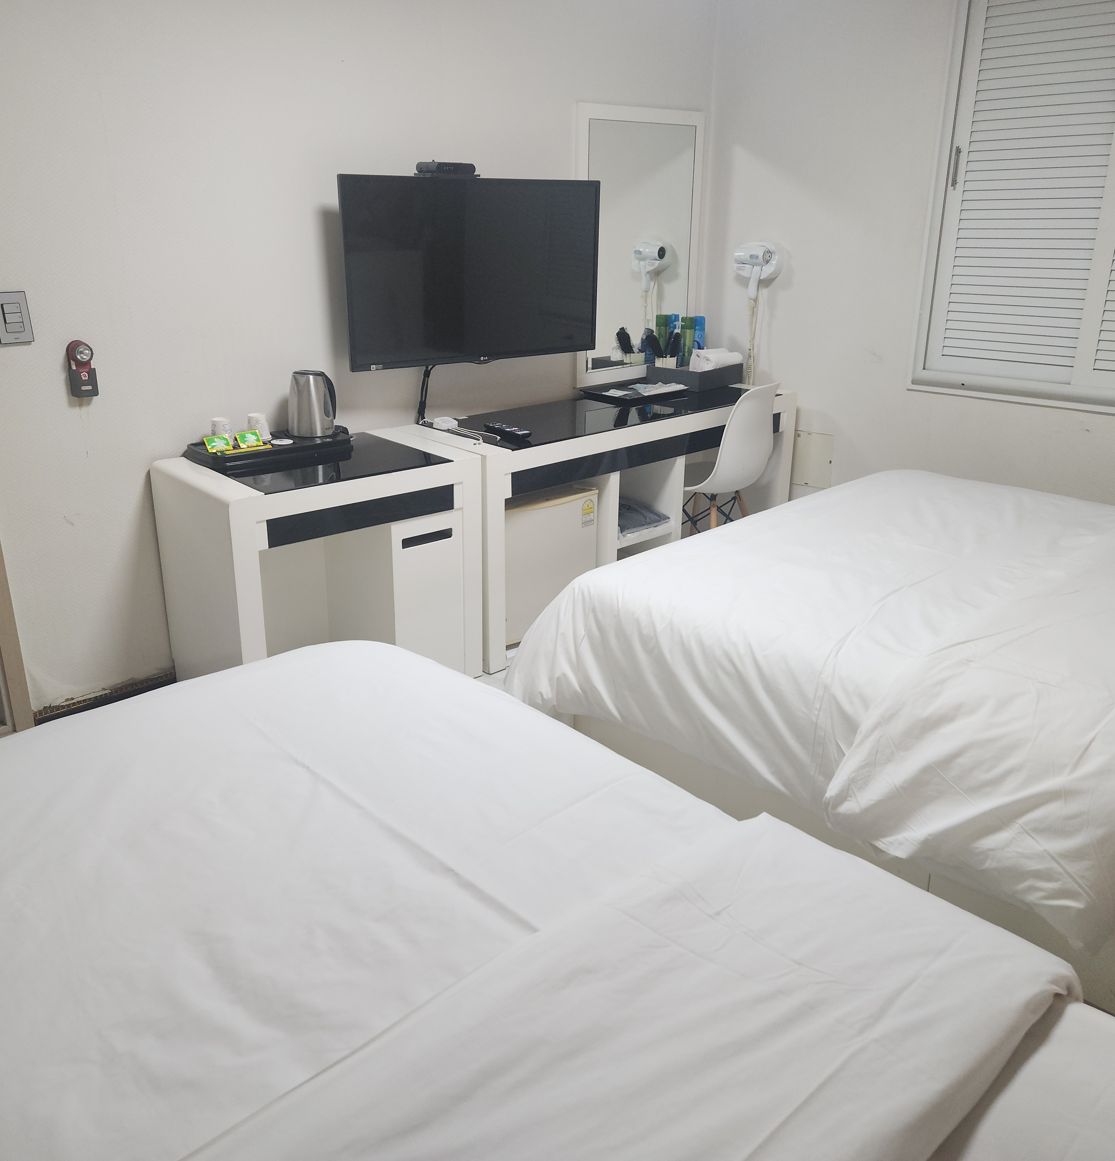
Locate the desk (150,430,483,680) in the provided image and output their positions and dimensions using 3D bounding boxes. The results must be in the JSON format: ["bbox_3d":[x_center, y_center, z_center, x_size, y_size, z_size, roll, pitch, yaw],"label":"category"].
[{"bbox_3d":[-0.700,-0.012,3.140,0.804,0.730,0.506,-16,26,-39],"label":"desk"}]

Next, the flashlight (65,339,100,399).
[{"bbox_3d":[-1.252,-0.556,2.709,0.062,0.148,0.054,-17,27,-40],"label":"flashlight"}]

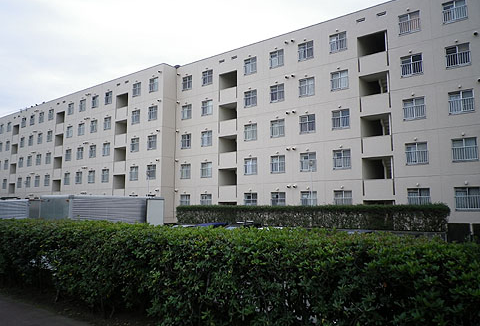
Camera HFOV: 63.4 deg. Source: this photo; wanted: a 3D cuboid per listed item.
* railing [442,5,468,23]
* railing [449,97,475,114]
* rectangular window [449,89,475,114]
[{"bbox_3d":[12.326,-8.516,22.244,1.242,0.835,0.100,-5,-8,37],"label":"railing"},{"bbox_3d":[12.601,-3.258,22.124,1.287,0.768,0.120,-5,-8,37],"label":"railing"},{"bbox_3d":[12.393,-3.392,21.726,1.202,1.258,0.180,-5,-8,37],"label":"rectangular window"}]

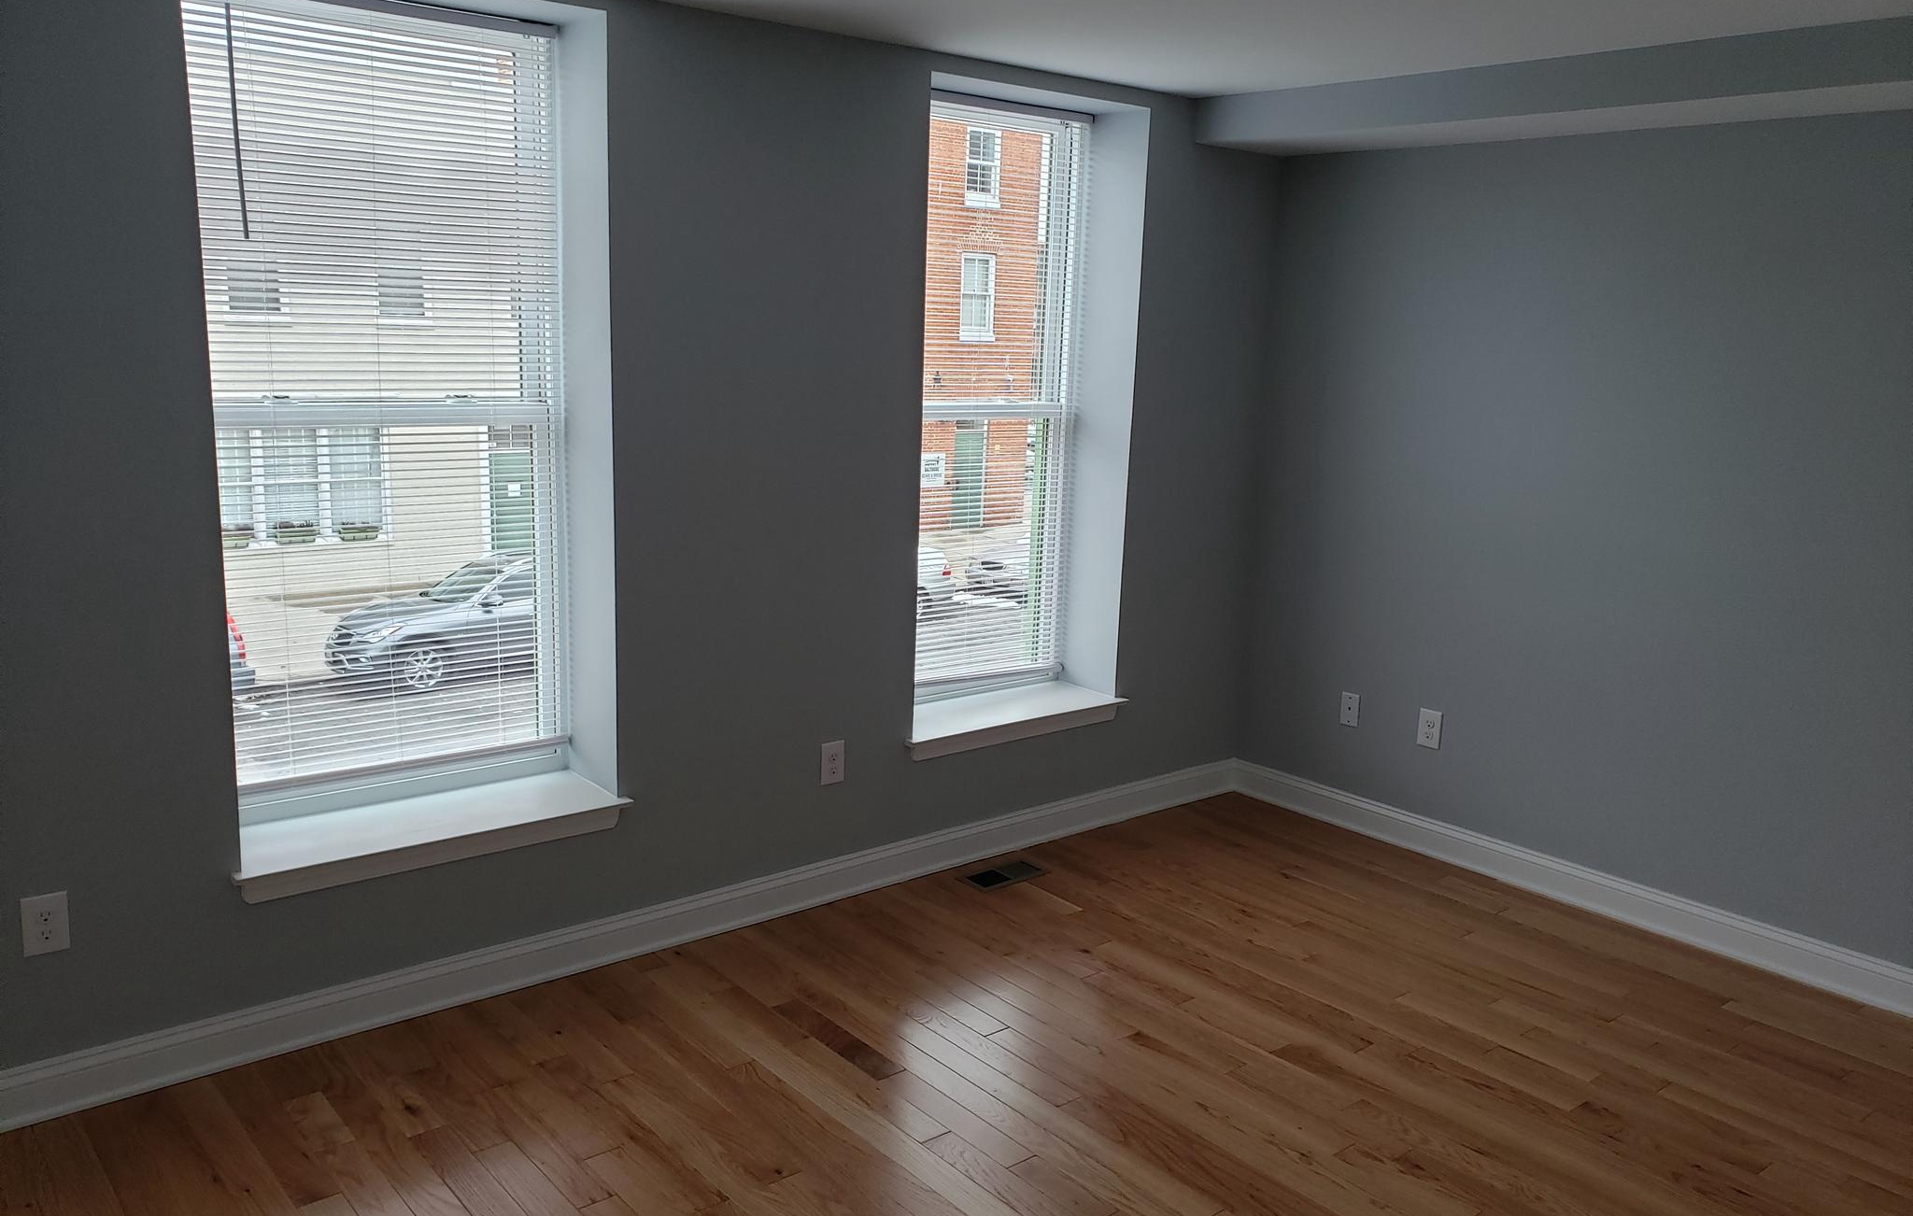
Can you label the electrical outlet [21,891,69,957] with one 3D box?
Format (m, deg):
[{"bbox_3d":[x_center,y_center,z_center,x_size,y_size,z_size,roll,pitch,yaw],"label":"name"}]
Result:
[{"bbox_3d":[-1.859,0.647,2.935,0.079,0.123,0.008,-7,14,-39],"label":"electrical outlet"}]

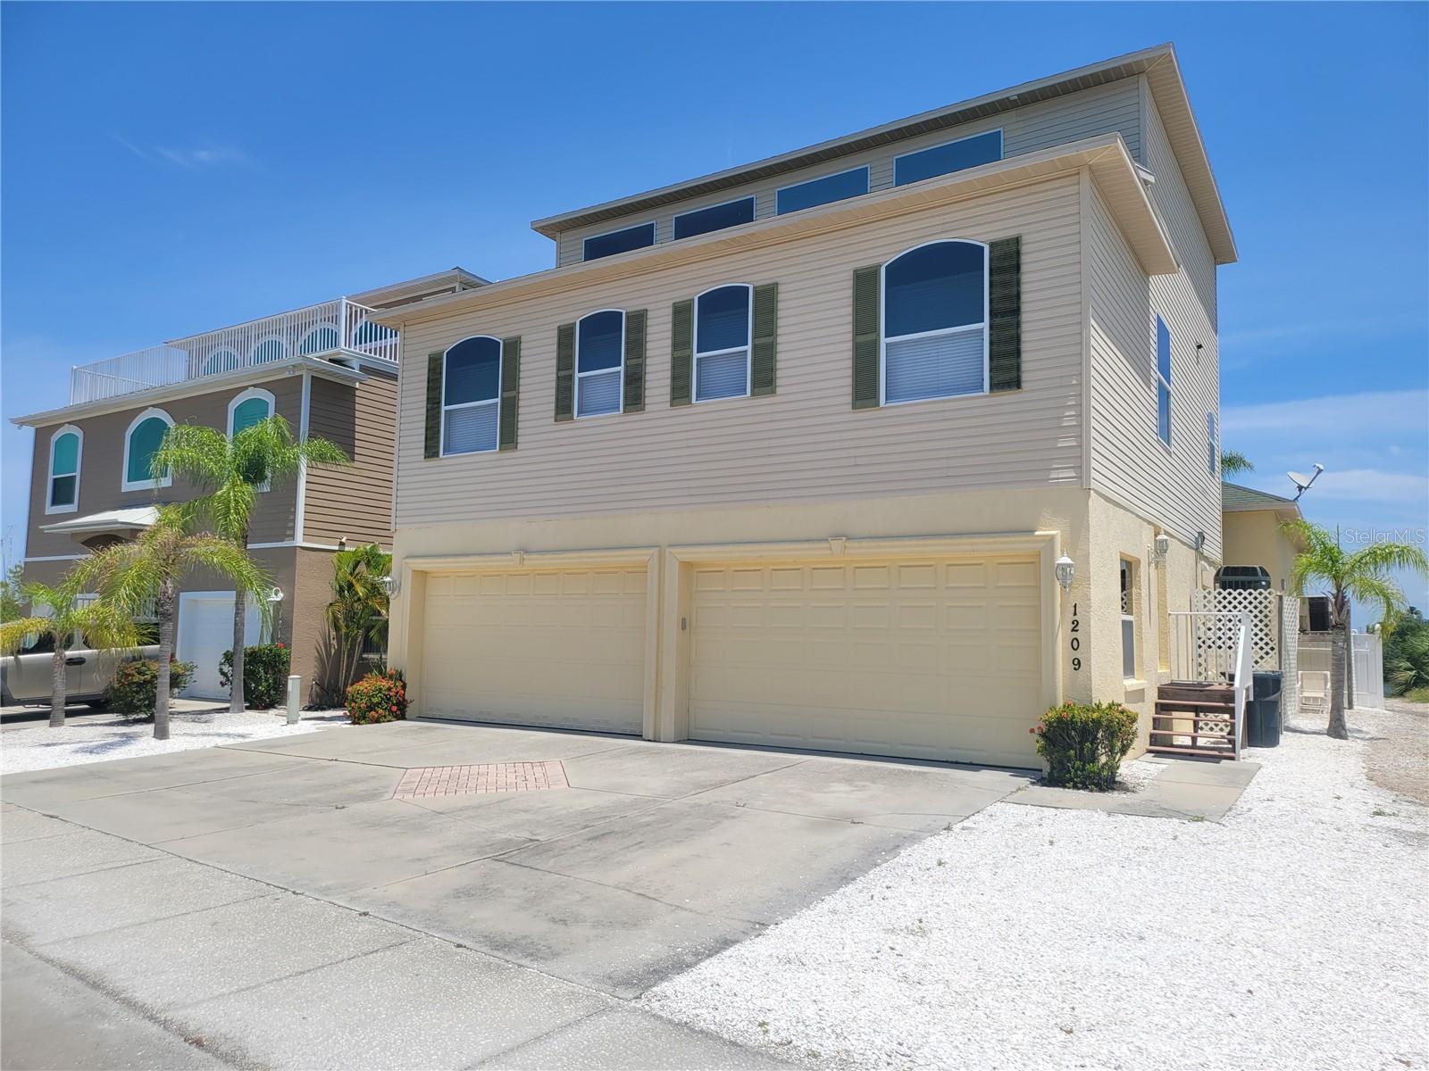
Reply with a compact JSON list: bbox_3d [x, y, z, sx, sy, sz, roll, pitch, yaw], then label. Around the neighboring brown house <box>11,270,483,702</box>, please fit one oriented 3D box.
[{"bbox_3d":[-8.794,-0.873,27.240,11.900,9.200,12.000,-3,-6,34],"label":"neighboring brown house"}]

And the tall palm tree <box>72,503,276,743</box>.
[{"bbox_3d":[-7.358,1.174,14.600,2.650,3.182,2.600,-3,-6,35],"label":"tall palm tree"}]

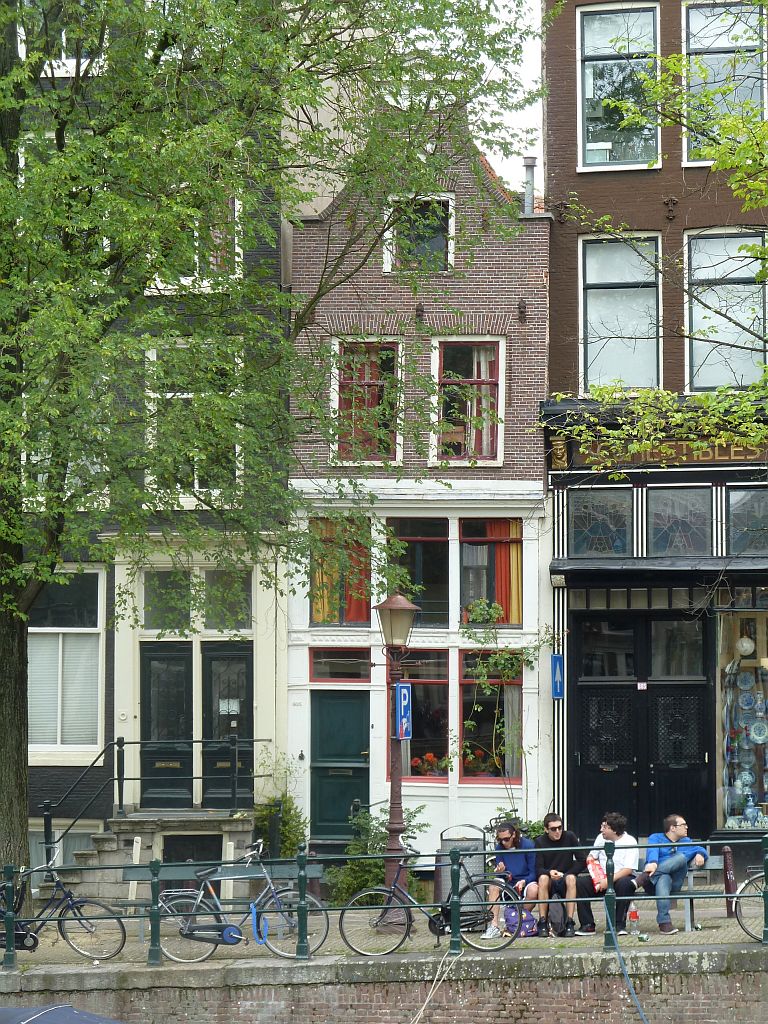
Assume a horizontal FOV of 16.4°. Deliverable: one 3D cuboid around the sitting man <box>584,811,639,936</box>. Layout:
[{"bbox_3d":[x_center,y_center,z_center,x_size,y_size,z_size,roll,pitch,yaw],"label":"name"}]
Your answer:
[{"bbox_3d":[2.351,3.802,28.000,0.580,1.304,0.780,-2,-5,22],"label":"sitting man"}]

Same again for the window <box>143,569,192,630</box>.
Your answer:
[{"bbox_3d":[-3.021,1.231,37.243,0.746,0.882,0.120,-1,-5,13],"label":"window"}]

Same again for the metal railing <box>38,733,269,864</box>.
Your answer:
[{"bbox_3d":[-3.088,4.010,36.108,2.790,1.929,1.650,-1,-5,13],"label":"metal railing"}]

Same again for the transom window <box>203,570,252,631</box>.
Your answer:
[{"bbox_3d":[-2.178,1.225,37.048,0.753,0.877,0.120,-1,-5,13],"label":"transom window"}]

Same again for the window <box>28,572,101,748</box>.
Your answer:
[{"bbox_3d":[-4.555,2.081,37.427,1.291,2.598,0.140,-1,-5,13],"label":"window"}]

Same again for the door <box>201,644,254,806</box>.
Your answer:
[{"bbox_3d":[-2.164,2.954,36.926,0.750,2.309,0.100,-1,-5,13],"label":"door"}]

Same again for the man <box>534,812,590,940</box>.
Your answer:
[{"bbox_3d":[1.884,3.826,28.100,0.580,1.309,0.850,0,-5,5],"label":"man"}]

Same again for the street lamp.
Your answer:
[{"bbox_3d":[0.128,2.782,29.853,0.560,3.830,0.560,0,-5,0],"label":"street lamp"}]

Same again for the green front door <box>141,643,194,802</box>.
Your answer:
[{"bbox_3d":[-3.033,2.970,37.126,0.773,2.321,0.100,-1,-5,13],"label":"green front door"}]

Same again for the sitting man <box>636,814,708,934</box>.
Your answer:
[{"bbox_3d":[3.002,3.780,27.800,0.760,1.243,0.800,0,-5,5],"label":"sitting man"}]

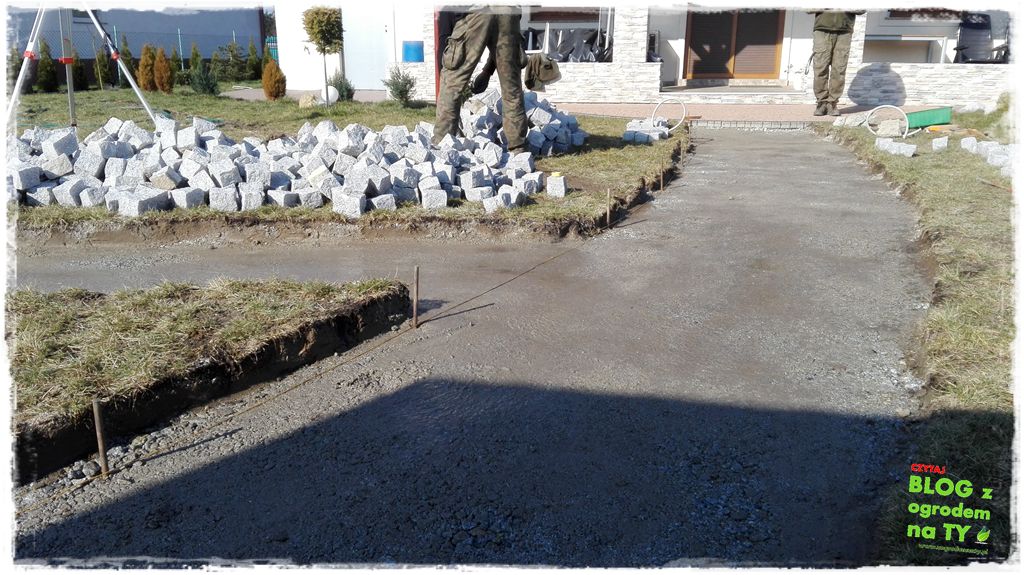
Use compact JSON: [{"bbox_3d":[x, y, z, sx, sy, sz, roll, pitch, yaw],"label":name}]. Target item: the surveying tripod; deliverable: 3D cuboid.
[{"bbox_3d":[-3.900,-2.083,6.528,1.350,1.380,1.150,0,19,0],"label":"surveying tripod"}]

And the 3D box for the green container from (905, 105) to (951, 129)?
[{"bbox_3d":[4.060,-1.664,7.150,0.460,0.170,0.300,-3,19,-8],"label":"green container"}]

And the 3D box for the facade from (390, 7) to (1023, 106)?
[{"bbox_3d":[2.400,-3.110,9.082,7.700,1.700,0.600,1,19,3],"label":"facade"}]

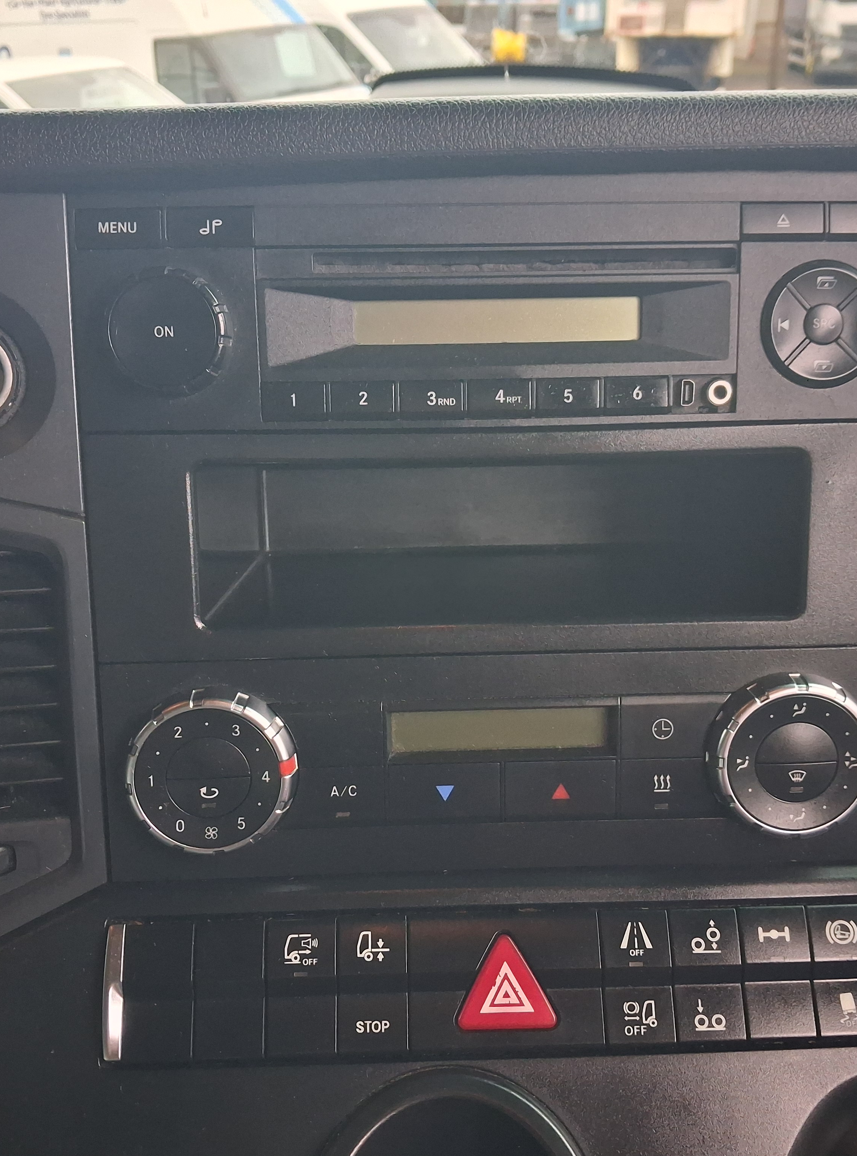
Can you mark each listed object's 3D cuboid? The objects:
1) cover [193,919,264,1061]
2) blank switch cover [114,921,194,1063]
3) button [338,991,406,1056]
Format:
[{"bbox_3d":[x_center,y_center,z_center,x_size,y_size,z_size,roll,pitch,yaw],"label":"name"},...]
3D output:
[{"bbox_3d":[-0.060,0.125,0.368,0.021,0.040,0.012,-1,-15,-3],"label":"cover"},{"bbox_3d":[-0.081,0.124,0.361,0.021,0.039,0.010,-1,-14,-3],"label":"blank switch cover"},{"bbox_3d":[-0.017,0.136,0.367,0.021,0.017,0.011,-1,-15,-3],"label":"button"}]

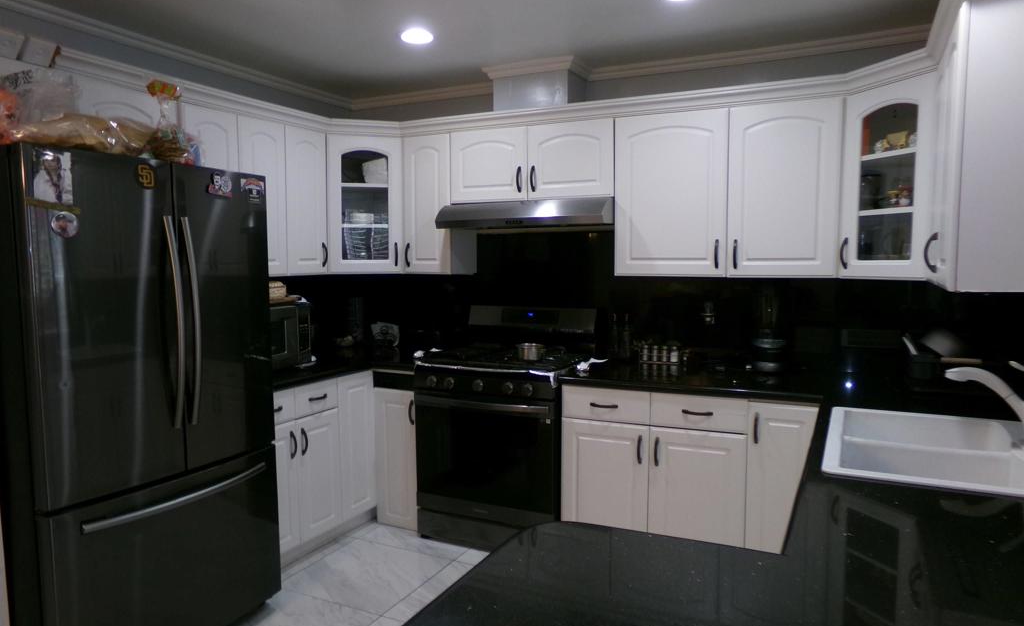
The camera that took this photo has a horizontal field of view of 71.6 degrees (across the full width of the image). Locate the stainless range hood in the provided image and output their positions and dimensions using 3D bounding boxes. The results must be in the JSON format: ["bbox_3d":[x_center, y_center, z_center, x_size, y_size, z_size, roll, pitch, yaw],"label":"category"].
[{"bbox_3d":[0.114,-0.508,3.697,0.919,0.141,0.445,2,5,26],"label":"stainless range hood"}]

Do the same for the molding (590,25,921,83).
[{"bbox_3d":[1.192,-1.223,3.348,1.795,0.049,0.055,2,5,26],"label":"molding"}]

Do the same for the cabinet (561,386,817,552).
[{"bbox_3d":[0.865,0.749,3.374,1.101,0.838,0.618,2,5,26],"label":"cabinet"}]

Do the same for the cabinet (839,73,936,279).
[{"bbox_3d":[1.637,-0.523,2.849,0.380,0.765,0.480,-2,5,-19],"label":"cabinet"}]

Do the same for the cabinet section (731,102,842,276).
[{"bbox_3d":[1.263,-0.550,3.289,0.459,0.762,0.330,2,5,25],"label":"cabinet section"}]

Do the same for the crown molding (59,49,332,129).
[{"bbox_3d":[-1.304,-0.954,3.184,0.060,0.066,1.530,2,5,26],"label":"crown molding"}]

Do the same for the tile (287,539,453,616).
[{"bbox_3d":[-0.679,1.211,3.295,0.618,0.012,0.597,2,5,26],"label":"tile"}]

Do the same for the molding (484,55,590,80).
[{"bbox_3d":[0.148,-1.248,3.724,0.520,0.054,0.305,2,5,26],"label":"molding"}]

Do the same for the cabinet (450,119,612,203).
[{"bbox_3d":[0.148,-0.771,3.747,0.919,0.379,0.310,2,5,26],"label":"cabinet"}]

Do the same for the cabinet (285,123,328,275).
[{"bbox_3d":[-1.195,-0.580,3.766,0.320,0.759,0.307,2,5,26],"label":"cabinet"}]

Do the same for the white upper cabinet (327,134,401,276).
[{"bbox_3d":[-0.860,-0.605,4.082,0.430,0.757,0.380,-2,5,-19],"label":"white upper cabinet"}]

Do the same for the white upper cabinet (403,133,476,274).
[{"bbox_3d":[-0.408,-0.610,4.063,0.318,0.760,0.310,2,5,26],"label":"white upper cabinet"}]

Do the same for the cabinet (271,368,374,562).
[{"bbox_3d":[-1.188,0.739,3.592,0.621,0.838,0.798,2,5,26],"label":"cabinet"}]

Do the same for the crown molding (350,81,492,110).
[{"bbox_3d":[-0.552,-1.284,4.224,1.080,0.057,0.050,2,5,26],"label":"crown molding"}]

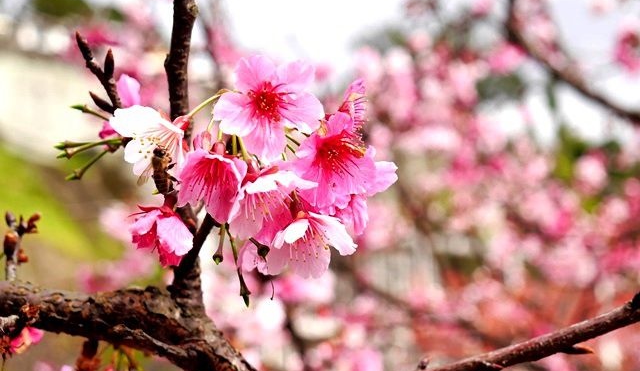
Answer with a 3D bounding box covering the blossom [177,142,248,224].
[{"bbox_3d":[-0.030,-0.001,0.343,0.021,0.019,0.019,0,43,9],"label":"blossom"}]

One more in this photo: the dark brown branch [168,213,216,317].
[{"bbox_3d":[-0.037,0.023,0.357,0.009,0.029,0.009,21,0,0],"label":"dark brown branch"}]

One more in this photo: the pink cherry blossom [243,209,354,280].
[{"bbox_3d":[-0.006,0.016,0.343,0.030,0.018,0.021,0,-41,-9],"label":"pink cherry blossom"}]

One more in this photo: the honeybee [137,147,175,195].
[{"bbox_3d":[-0.046,-0.004,0.345,0.009,0.013,0.007,-13,7,-34],"label":"honeybee"}]

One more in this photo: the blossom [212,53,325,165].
[{"bbox_3d":[-0.015,-0.022,0.350,0.032,0.030,0.018,0,-1,-10],"label":"blossom"}]

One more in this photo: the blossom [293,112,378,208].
[{"bbox_3d":[0.004,-0.008,0.347,0.027,0.027,0.018,0,7,-30],"label":"blossom"}]

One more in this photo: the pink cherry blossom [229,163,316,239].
[{"bbox_3d":[-0.014,0.005,0.346,0.025,0.018,0.019,0,-41,-18],"label":"pink cherry blossom"}]

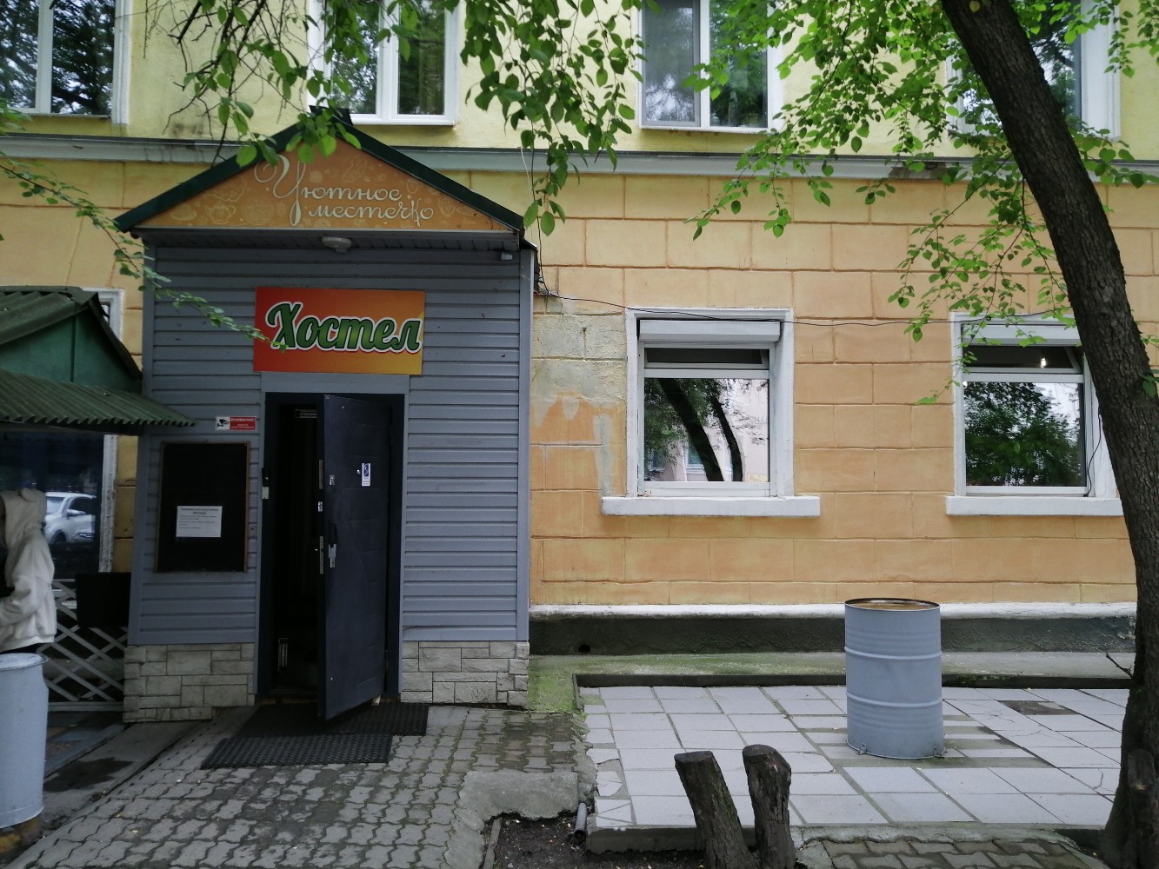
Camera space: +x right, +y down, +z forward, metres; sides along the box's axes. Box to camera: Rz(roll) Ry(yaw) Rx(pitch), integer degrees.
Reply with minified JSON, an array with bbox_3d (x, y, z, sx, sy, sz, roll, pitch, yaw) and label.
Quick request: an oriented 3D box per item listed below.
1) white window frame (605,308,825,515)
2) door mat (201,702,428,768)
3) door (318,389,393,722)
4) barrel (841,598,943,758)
[{"bbox_3d":[1.130,-0.194,7.891,1.869,1.814,0.260,1,-4,-3],"label":"white window frame"},{"bbox_3d":[-1.528,1.816,5.532,1.190,0.030,1.240,1,-2,-8],"label":"door mat"},{"bbox_3d":[-1.462,0.759,5.874,0.060,1.980,0.830,-1,-4,15],"label":"door"},{"bbox_3d":[1.960,1.490,5.618,0.600,0.860,0.600,0,-3,-3],"label":"barrel"}]

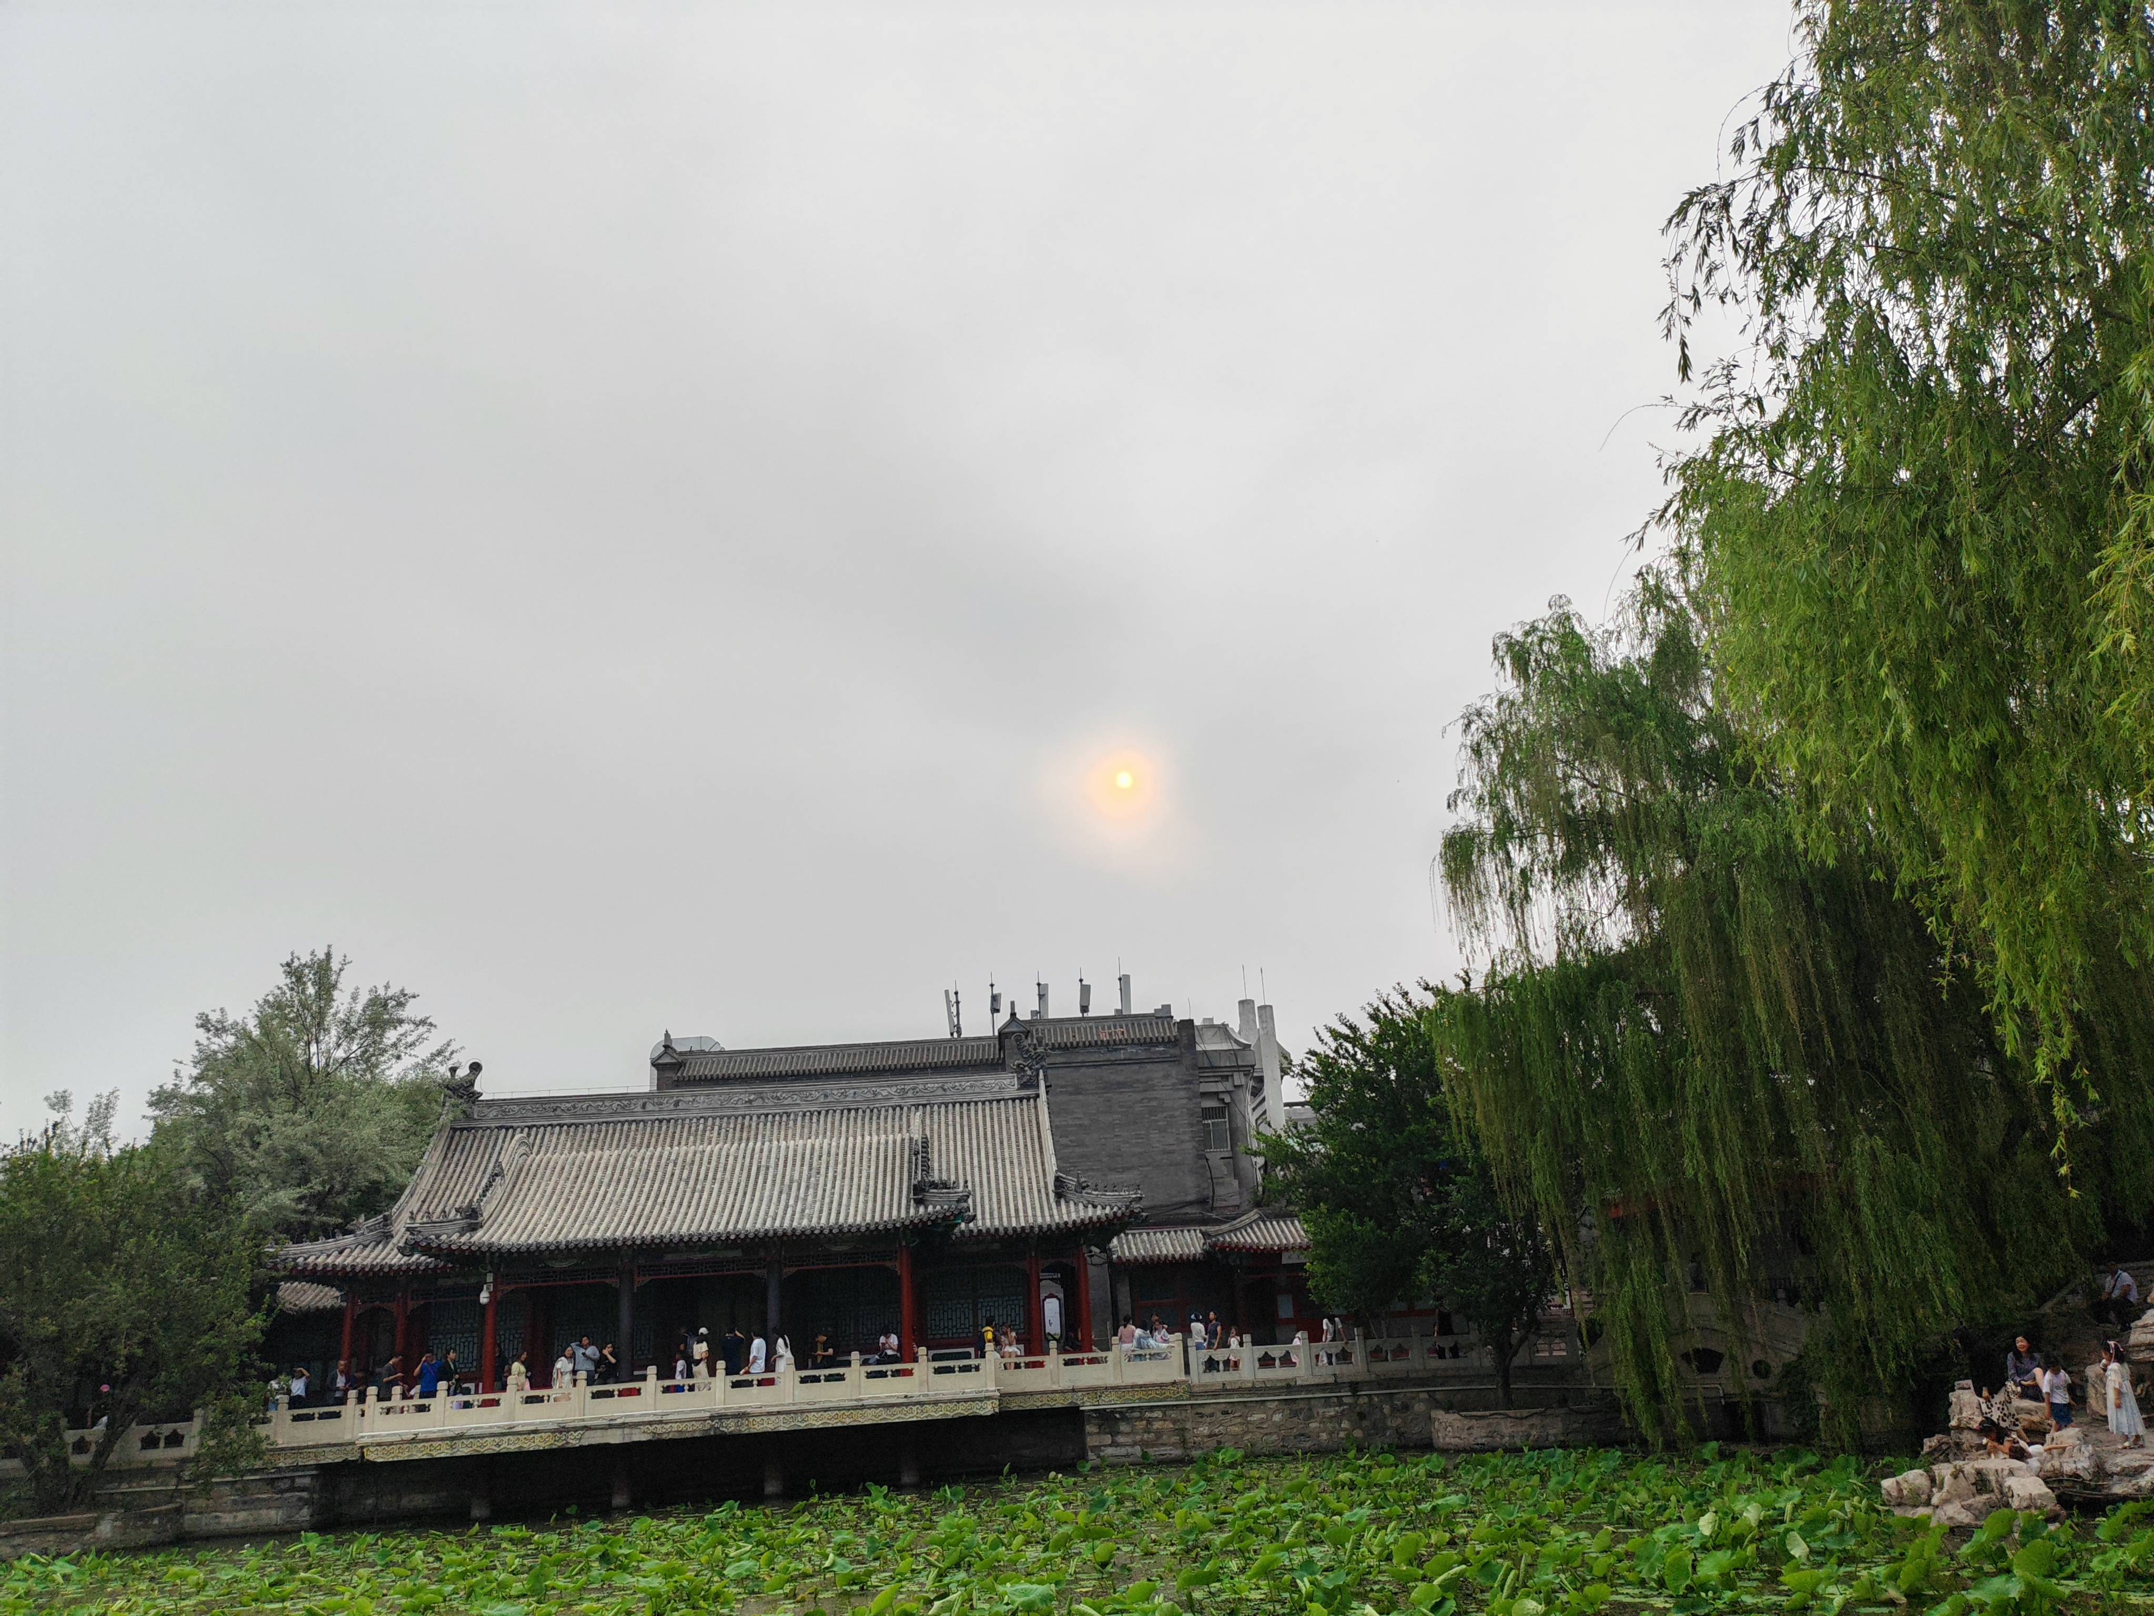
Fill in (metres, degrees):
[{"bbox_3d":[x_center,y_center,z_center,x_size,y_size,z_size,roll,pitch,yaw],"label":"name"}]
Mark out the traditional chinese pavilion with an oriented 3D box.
[{"bbox_3d":[-6.817,10.536,43.856,24.500,9.300,9.500,-1,-17,-10],"label":"traditional chinese pavilion"}]

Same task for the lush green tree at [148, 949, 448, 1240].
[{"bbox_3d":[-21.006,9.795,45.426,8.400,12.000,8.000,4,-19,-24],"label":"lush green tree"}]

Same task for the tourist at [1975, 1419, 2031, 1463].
[{"bbox_3d":[12.171,8.331,22.033,0.650,0.700,0.500,10,-22,-39],"label":"tourist"}]

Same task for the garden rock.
[{"bbox_3d":[12.042,8.650,21.166,0.700,0.560,0.600,-12,-19,25],"label":"garden rock"}]

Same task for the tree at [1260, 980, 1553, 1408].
[{"bbox_3d":[7.577,8.936,39.133,6.500,9.500,6.200,-7,-17,9],"label":"tree"}]

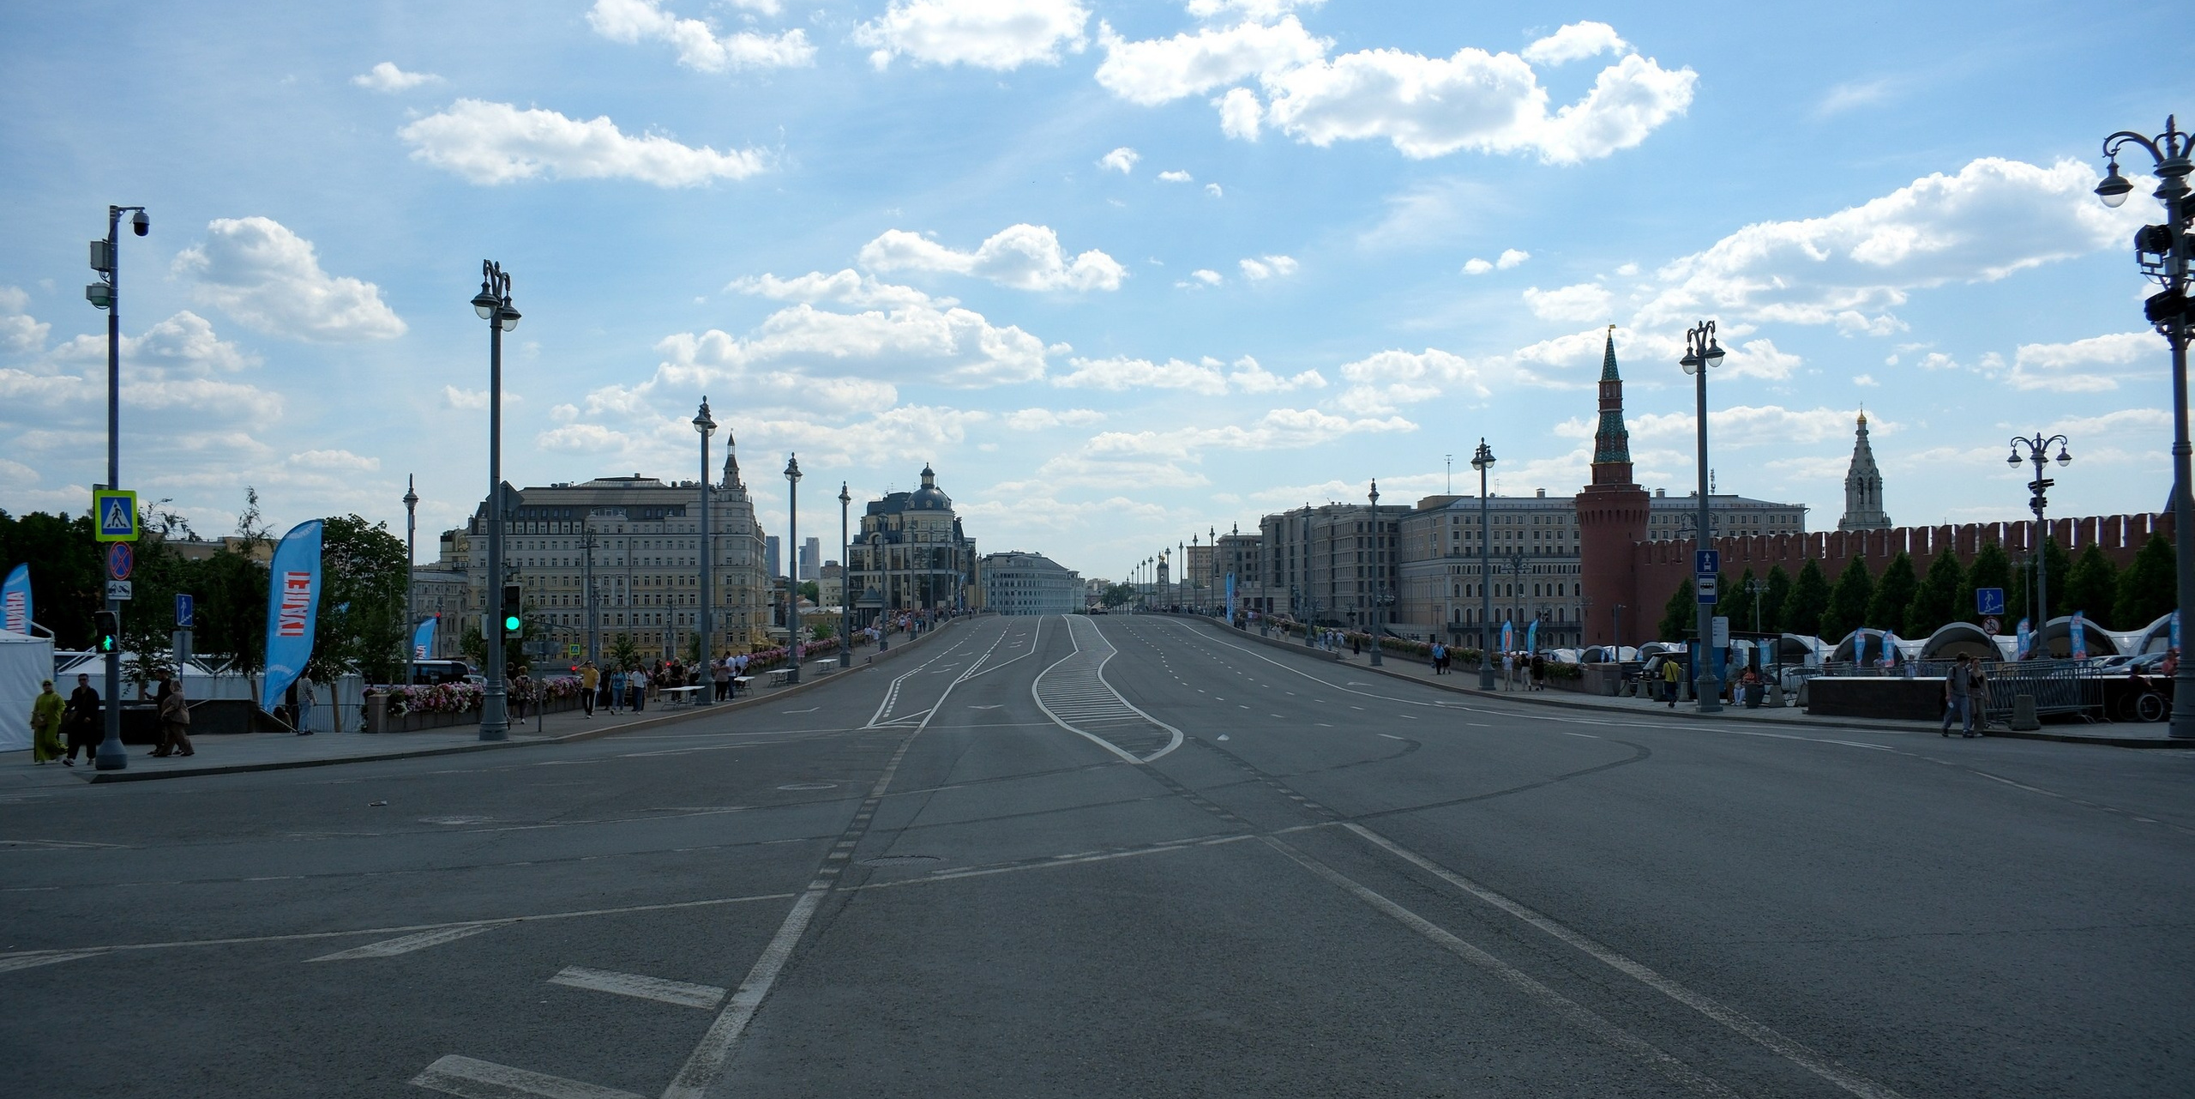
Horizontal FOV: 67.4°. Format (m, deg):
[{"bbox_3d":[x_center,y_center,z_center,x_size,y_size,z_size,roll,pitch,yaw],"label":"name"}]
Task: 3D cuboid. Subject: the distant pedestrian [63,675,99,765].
[{"bbox_3d":[-19.131,3.190,31.000,0.620,1.730,0.500,-1,-2,3],"label":"distant pedestrian"}]

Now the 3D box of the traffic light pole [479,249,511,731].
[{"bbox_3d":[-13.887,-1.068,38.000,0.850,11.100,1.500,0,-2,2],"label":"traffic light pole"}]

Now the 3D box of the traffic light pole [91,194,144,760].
[{"bbox_3d":[-18.429,-1.158,30.900,1.000,10.500,0.800,1,-2,-37],"label":"traffic light pole"}]

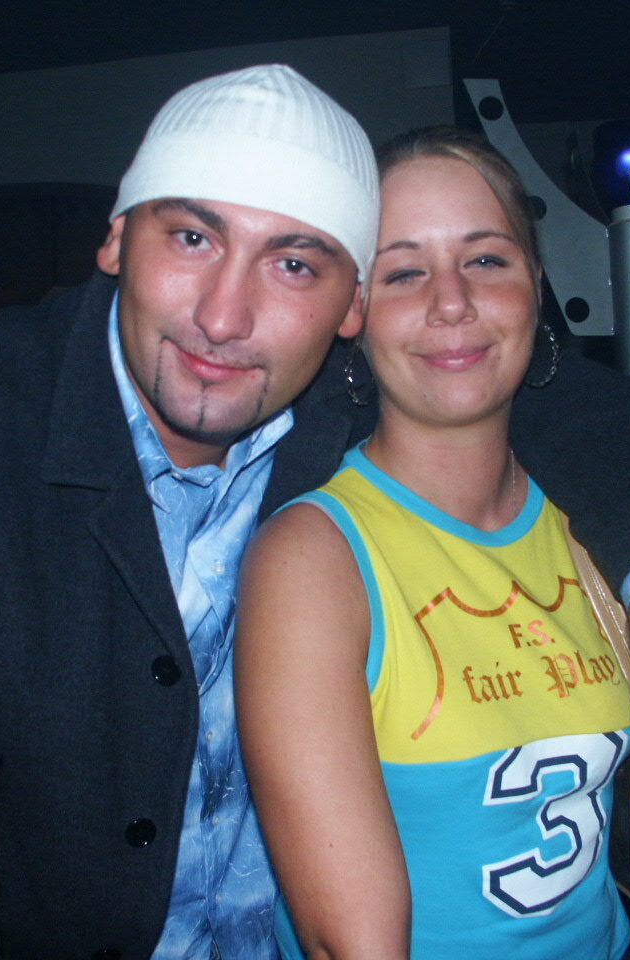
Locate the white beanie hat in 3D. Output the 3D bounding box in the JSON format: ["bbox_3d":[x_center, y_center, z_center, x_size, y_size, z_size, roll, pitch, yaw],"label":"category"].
[{"bbox_3d":[-0.040,-0.203,0.707,0.178,0.155,0.222,12,10,-7],"label":"white beanie hat"}]

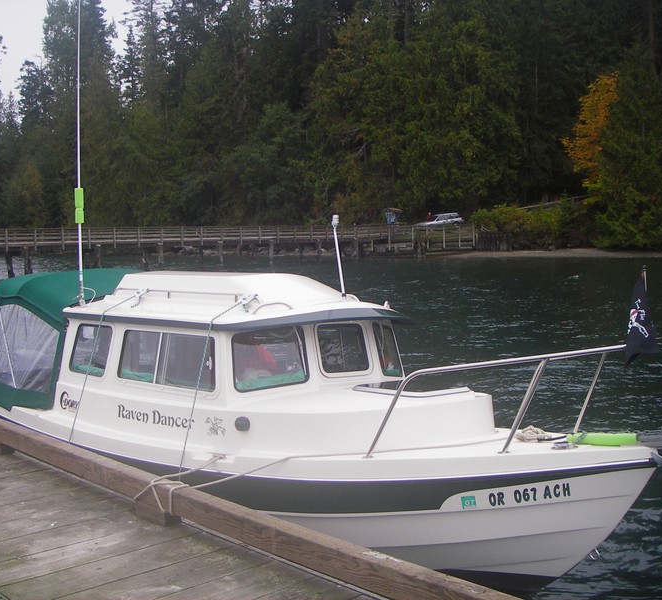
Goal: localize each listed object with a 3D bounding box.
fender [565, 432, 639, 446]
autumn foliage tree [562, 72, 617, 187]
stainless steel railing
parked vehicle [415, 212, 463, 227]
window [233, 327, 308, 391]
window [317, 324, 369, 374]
[{"bbox_3d":[1.358,0.702,4.419,0.068,0.068,0.405,0,-5,-43],"label":"fender"},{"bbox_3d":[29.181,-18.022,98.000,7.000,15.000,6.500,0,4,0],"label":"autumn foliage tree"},{"bbox_3d":[1.124,0.518,4.673,1.440,0.710,1.320,0,3,-43],"label":"stainless steel railing"},{"bbox_3d":[10.872,-7.936,88.000,4.750,1.600,1.800,-8,5,-30],"label":"parked vehicle"},{"bbox_3d":[-0.383,0.372,5.508,0.495,0.352,0.035,-7,-11,-16],"label":"window"},{"bbox_3d":[0.088,0.321,5.796,0.405,0.313,0.035,0,-13,-43],"label":"window"}]

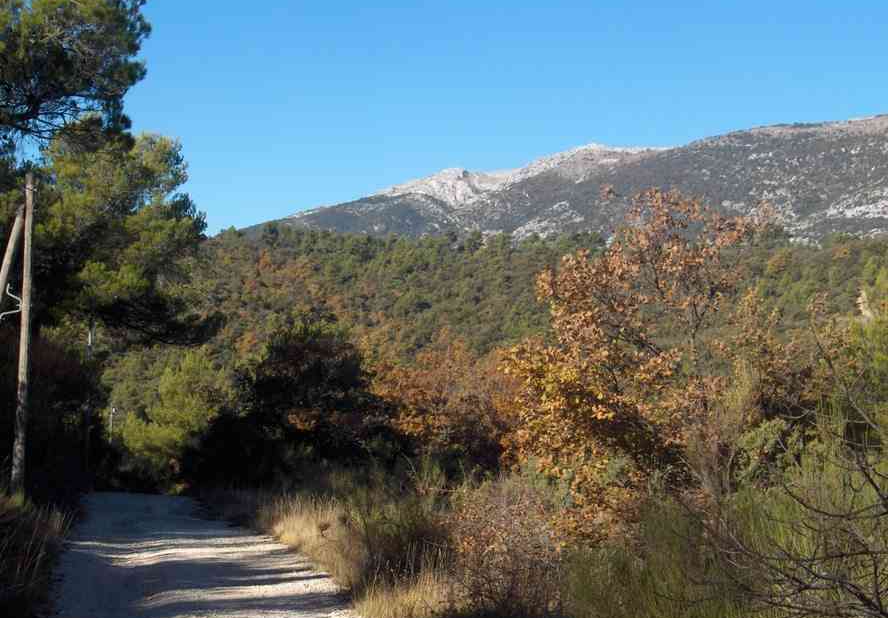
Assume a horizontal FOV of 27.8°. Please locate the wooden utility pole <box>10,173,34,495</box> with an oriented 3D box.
[{"bbox_3d":[-7.737,0.473,33.060,0.210,5.990,0.210,2,-1,0],"label":"wooden utility pole"}]

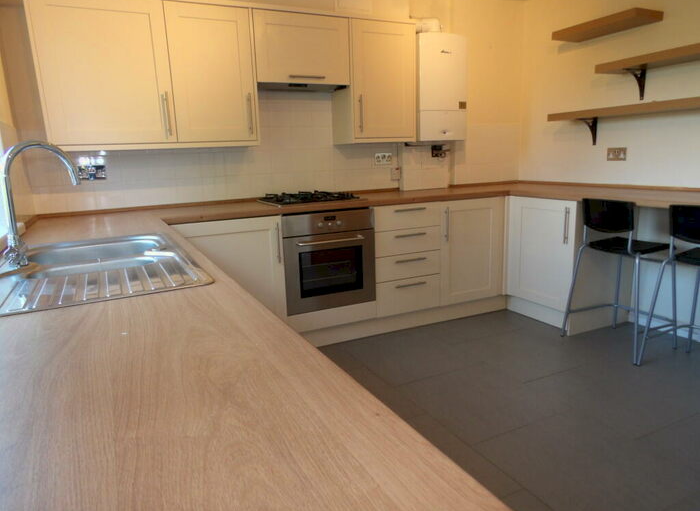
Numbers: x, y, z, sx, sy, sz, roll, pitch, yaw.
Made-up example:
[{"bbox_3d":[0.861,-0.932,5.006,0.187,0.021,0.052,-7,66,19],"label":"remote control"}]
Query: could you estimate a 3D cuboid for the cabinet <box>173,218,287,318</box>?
[{"bbox_3d":[-0.770,0.117,2.944,0.605,0.730,0.560,-7,13,-24],"label":"cabinet"}]

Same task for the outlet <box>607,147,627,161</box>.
[{"bbox_3d":[1.813,-0.690,3.305,0.012,0.086,0.144,-7,13,-24],"label":"outlet"}]

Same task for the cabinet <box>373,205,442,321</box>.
[{"bbox_3d":[0.269,-0.017,3.419,0.500,0.731,0.560,-7,13,-24],"label":"cabinet"}]

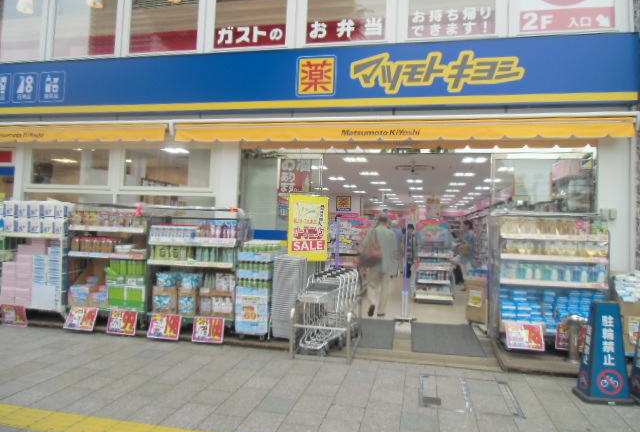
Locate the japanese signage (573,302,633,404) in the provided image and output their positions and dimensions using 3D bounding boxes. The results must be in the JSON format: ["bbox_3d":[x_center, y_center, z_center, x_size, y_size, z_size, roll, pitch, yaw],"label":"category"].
[{"bbox_3d":[2.682,1.268,4.178,0.450,0.910,0.310,2,-1,4],"label":"japanese signage"}]

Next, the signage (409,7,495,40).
[{"bbox_3d":[1.758,-2.579,5.952,1.124,0.439,0.020,2,-1,13],"label":"signage"}]

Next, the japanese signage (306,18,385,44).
[{"bbox_3d":[0.374,-2.717,6.522,1.171,0.310,0.015,2,-1,13],"label":"japanese signage"}]

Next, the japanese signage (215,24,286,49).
[{"bbox_3d":[-1.089,-2.778,6.870,1.171,0.307,0.015,2,-1,13],"label":"japanese signage"}]

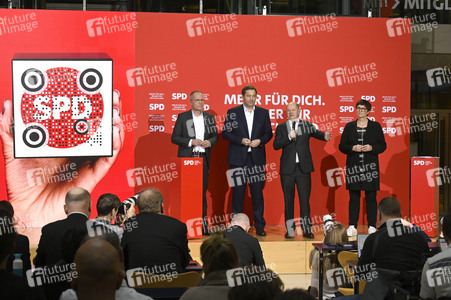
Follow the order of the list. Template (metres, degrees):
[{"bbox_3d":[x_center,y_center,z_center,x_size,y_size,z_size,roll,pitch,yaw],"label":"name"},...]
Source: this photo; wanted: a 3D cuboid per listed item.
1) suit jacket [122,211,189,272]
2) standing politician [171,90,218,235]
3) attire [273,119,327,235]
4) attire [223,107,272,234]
[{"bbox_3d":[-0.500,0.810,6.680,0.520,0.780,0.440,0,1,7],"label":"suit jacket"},{"bbox_3d":[-0.391,0.169,12.000,0.580,1.830,0.420,0,0,-16],"label":"standing politician"},{"bbox_3d":[0.932,0.335,11.750,0.660,1.460,0.400,0,0,-3],"label":"attire"},{"bbox_3d":[0.284,0.234,11.900,0.620,1.610,0.380,0,0,-7],"label":"attire"}]

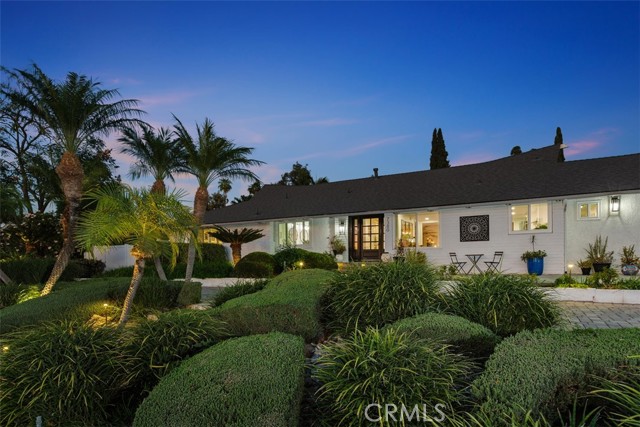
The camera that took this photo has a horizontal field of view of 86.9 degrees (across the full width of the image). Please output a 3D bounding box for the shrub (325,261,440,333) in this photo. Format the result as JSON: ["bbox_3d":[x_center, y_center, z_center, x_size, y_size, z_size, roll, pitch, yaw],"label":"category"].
[{"bbox_3d":[0.999,1.327,5.400,1.800,1.120,1.650,0,-2,0],"label":"shrub"}]

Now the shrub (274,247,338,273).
[{"bbox_3d":[-0.571,1.990,14.300,2.600,1.200,1.700,-1,-2,25],"label":"shrub"}]

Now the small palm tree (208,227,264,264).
[{"bbox_3d":[-3.831,1.560,15.500,2.500,1.950,2.400,0,-2,0],"label":"small palm tree"}]

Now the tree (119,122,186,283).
[{"bbox_3d":[-4.732,-0.284,9.600,2.050,4.400,2.000,0,-2,0],"label":"tree"}]

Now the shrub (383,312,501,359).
[{"bbox_3d":[1.475,1.481,4.100,1.400,0.550,1.250,0,-2,0],"label":"shrub"}]

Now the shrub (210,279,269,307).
[{"bbox_3d":[-1.930,1.918,8.200,1.450,0.660,1.150,0,-2,0],"label":"shrub"}]

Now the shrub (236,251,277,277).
[{"bbox_3d":[-2.763,2.198,14.700,1.850,1.130,1.750,0,-2,0],"label":"shrub"}]

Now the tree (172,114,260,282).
[{"bbox_3d":[-2.696,-0.313,8.800,2.300,4.400,2.200,0,-2,0],"label":"tree"}]

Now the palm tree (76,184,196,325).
[{"bbox_3d":[-3.151,0.704,5.800,2.050,2.400,2.000,0,-2,0],"label":"palm tree"}]

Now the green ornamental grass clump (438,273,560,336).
[{"bbox_3d":[2.672,1.362,5.000,1.750,0.920,1.600,0,-2,0],"label":"green ornamental grass clump"}]

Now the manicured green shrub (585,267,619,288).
[{"bbox_3d":[7.417,1.686,8.900,0.900,0.580,0.750,-1,-2,25],"label":"manicured green shrub"}]

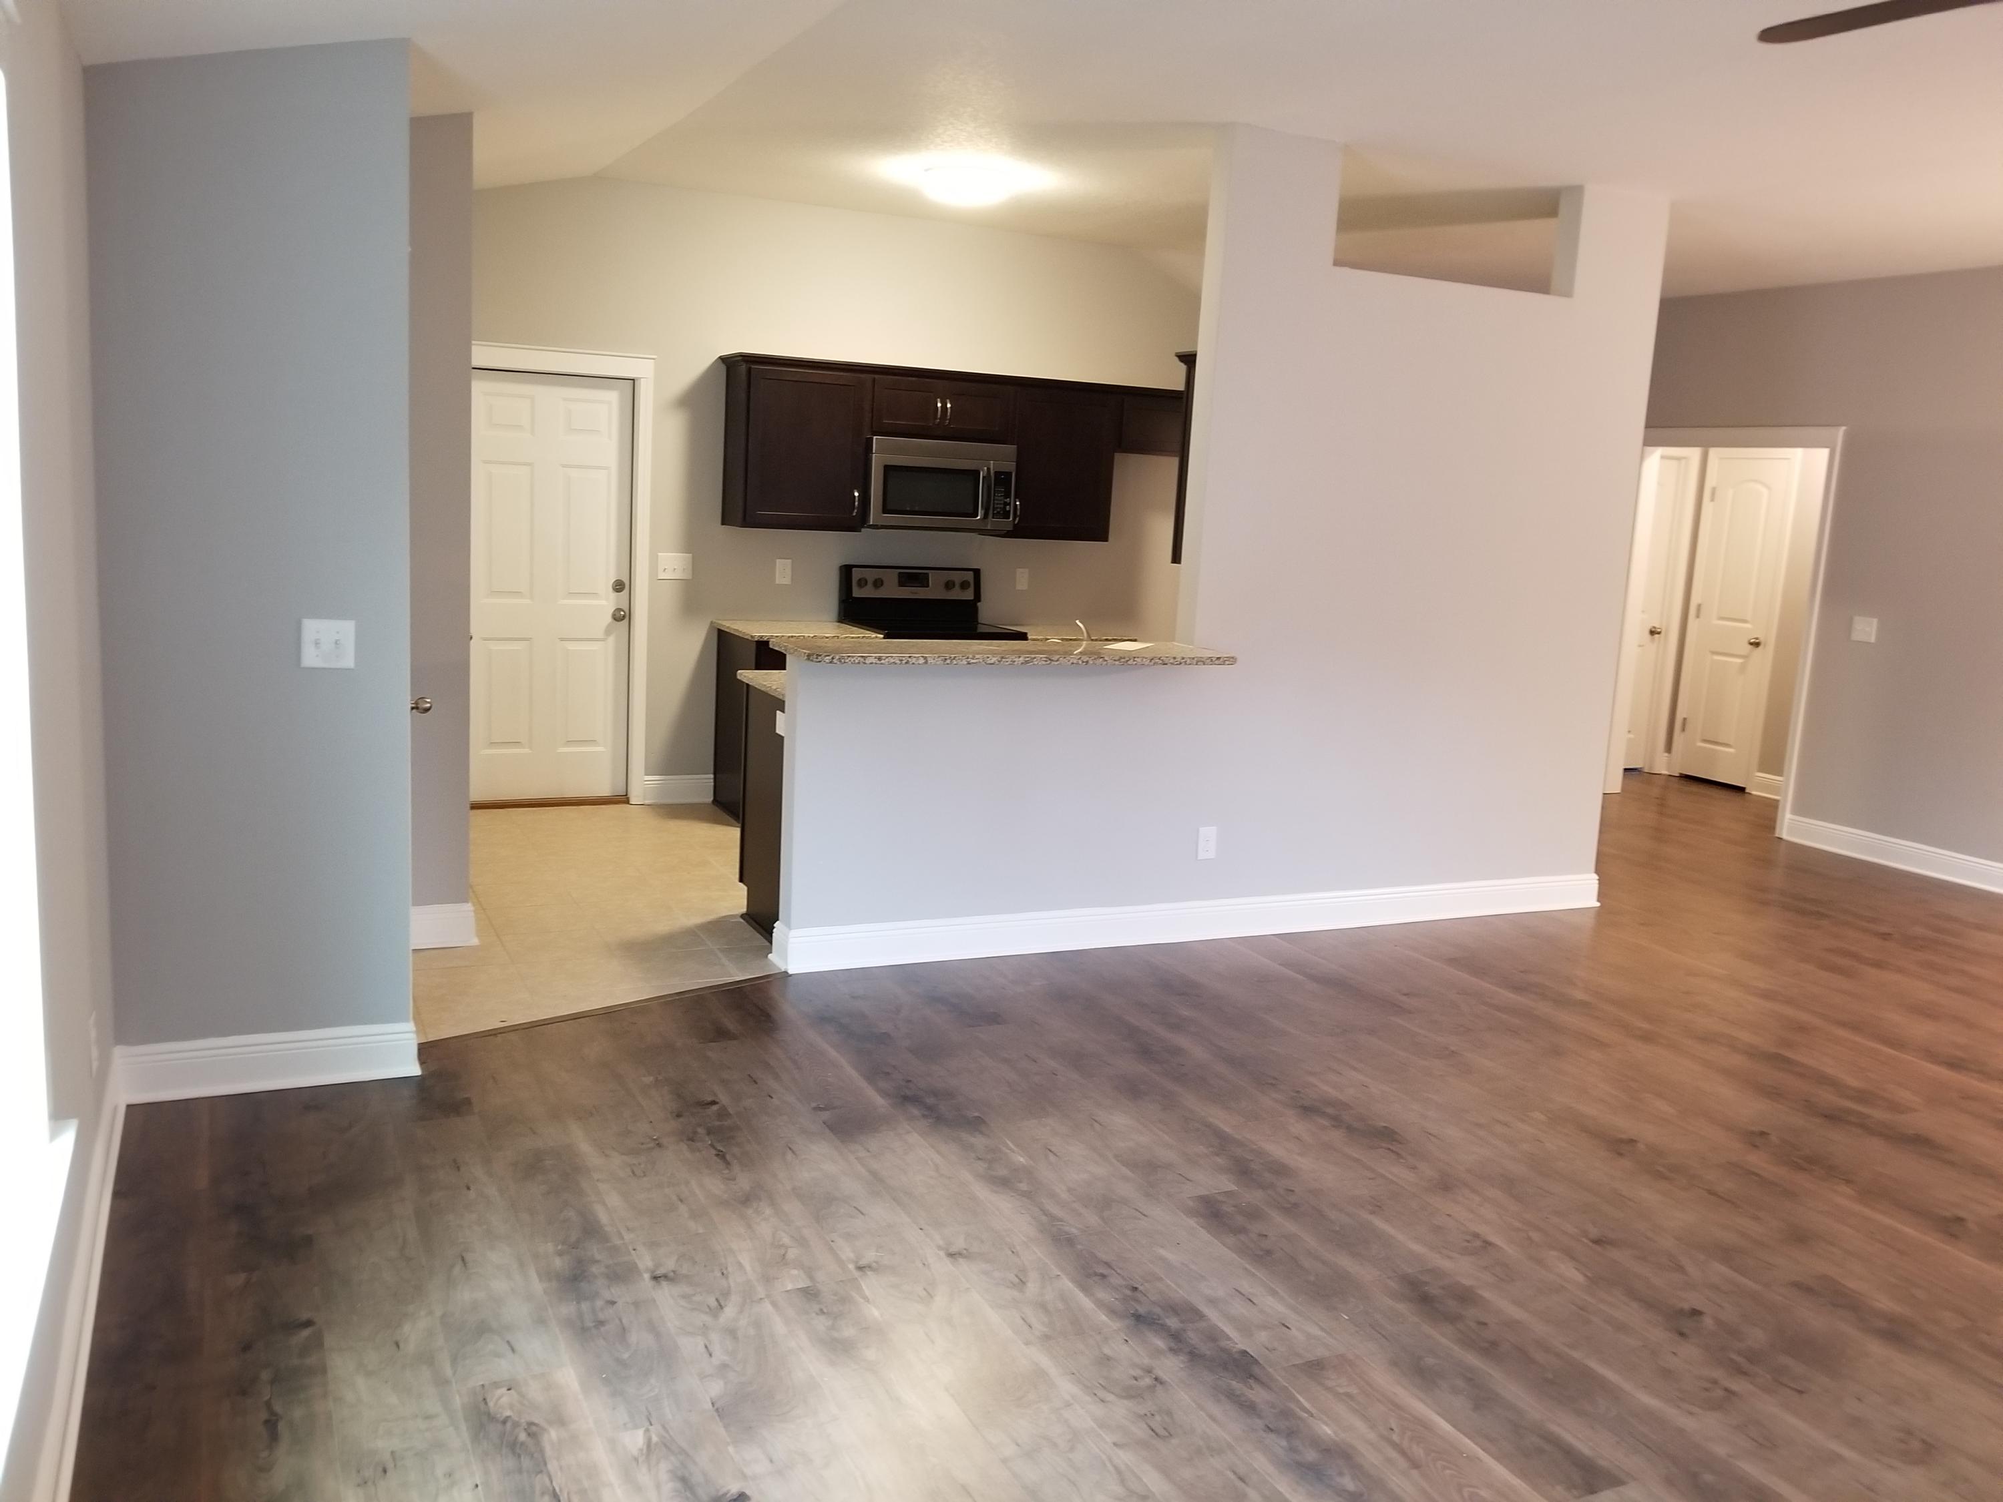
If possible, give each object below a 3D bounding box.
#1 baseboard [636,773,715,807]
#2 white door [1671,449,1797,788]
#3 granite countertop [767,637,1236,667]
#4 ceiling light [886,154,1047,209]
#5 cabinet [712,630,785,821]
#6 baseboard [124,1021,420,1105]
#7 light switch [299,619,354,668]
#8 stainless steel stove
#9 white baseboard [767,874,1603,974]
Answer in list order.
[{"bbox_3d":[-1.615,0.195,7.420,0.420,0.141,0.018,-1,10,-26],"label":"baseboard"},{"bbox_3d":[4.718,-0.812,9.738,0.045,2.070,0.570,-1,10,-26],"label":"white door"},{"bbox_3d":[0.026,-0.322,4.965,1.530,0.033,0.410,-1,10,-26],"label":"granite countertop"},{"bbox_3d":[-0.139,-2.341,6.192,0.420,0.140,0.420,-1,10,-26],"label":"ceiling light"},{"bbox_3d":[-1.023,-0.131,7.315,0.600,0.880,0.610,-1,10,-26],"label":"cabinet"},{"bbox_3d":[-1.783,0.764,3.709,0.670,0.141,0.018,-1,10,-26],"label":"baseboard"},{"bbox_3d":[-1.614,-0.256,3.609,0.117,0.115,0.010,-1,10,-26],"label":"light switch"},{"bbox_3d":[-0.360,-0.296,7.563,0.760,1.200,0.680,-1,10,-26],"label":"stainless steel stove"},{"bbox_3d":[0.913,0.616,5.594,3.540,0.141,0.018,-1,10,-26],"label":"white baseboard"}]

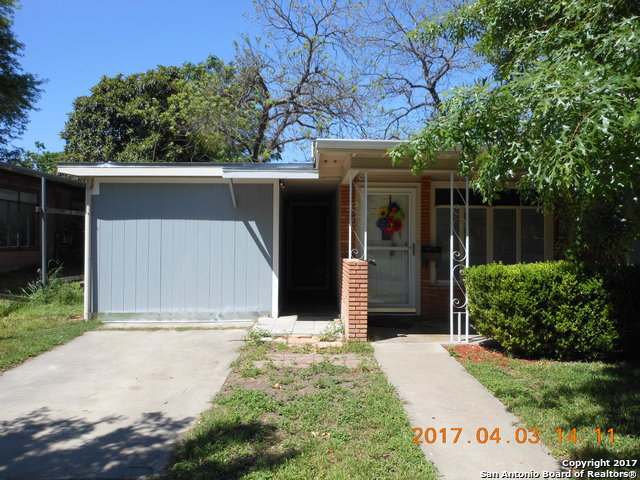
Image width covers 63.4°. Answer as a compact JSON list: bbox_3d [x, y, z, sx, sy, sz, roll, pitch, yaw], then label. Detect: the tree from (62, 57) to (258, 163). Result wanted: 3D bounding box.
[{"bbox_3d":[-5.900,-3.000,19.000,7.100,7.000,6.300,0,3,0],"label":"tree"}]

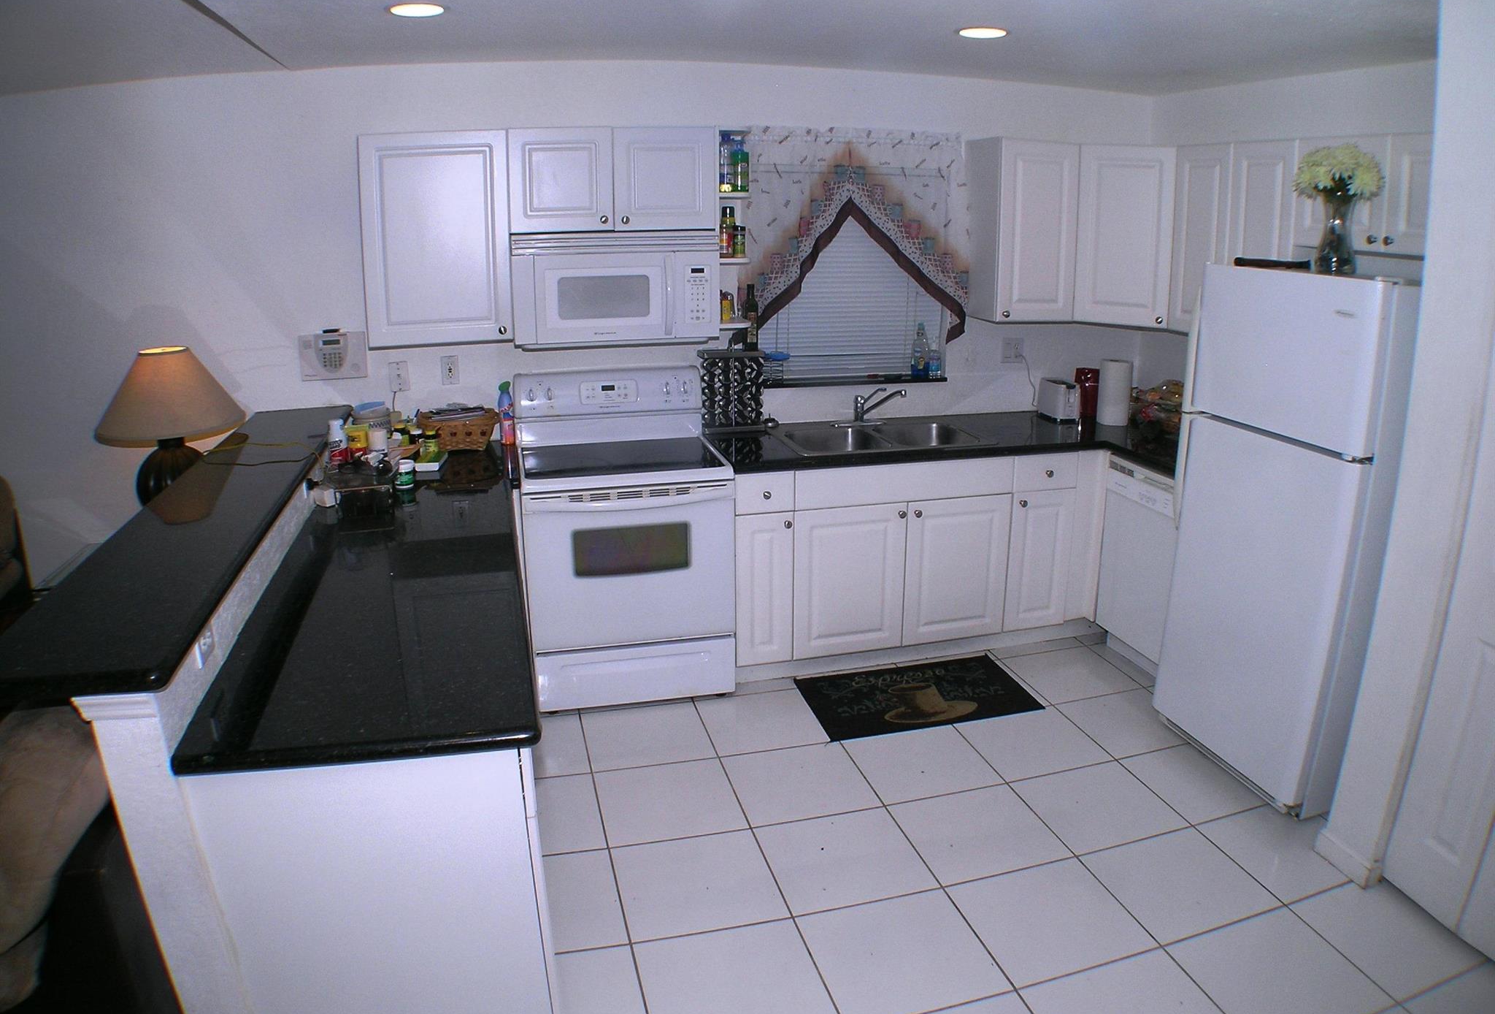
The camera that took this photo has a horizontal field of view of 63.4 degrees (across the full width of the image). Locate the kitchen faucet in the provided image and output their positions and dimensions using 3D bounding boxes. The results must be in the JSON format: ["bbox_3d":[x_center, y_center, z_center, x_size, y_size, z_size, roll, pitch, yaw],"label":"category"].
[{"bbox_3d":[0.559,-0.427,5.077,0.207,0.153,0.059,1,18,3],"label":"kitchen faucet"}]

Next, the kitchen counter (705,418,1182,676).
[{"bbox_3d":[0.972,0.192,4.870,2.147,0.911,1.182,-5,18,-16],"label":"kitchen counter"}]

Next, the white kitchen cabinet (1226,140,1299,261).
[{"bbox_3d":[1.898,-0.914,4.206,0.325,0.709,0.345,-5,18,-16],"label":"white kitchen cabinet"}]

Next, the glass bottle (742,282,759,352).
[{"bbox_3d":[0.018,-0.750,4.798,0.061,0.261,0.061,-4,18,-14],"label":"glass bottle"}]

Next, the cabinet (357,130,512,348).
[{"bbox_3d":[-1.112,-0.956,4.303,0.483,0.719,0.330,-5,18,-16],"label":"cabinet"}]

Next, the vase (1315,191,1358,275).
[{"bbox_3d":[1.734,-0.815,3.585,0.133,0.236,0.133,-5,18,-16],"label":"vase"}]

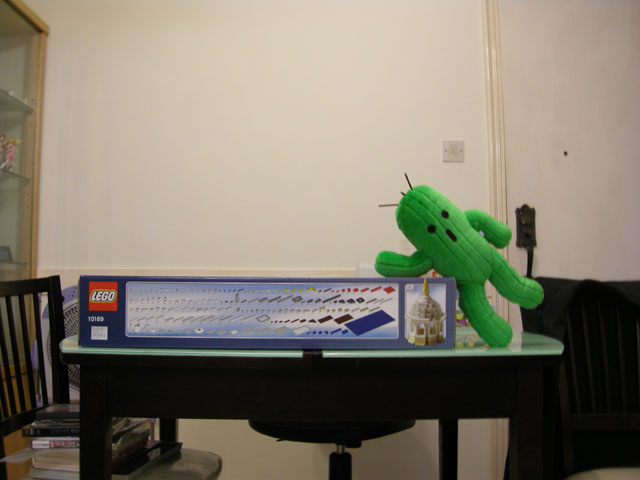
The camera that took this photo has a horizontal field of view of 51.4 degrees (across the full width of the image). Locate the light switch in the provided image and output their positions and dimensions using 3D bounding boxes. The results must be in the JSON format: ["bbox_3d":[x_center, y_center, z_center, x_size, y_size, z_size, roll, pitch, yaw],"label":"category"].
[{"bbox_3d":[0.541,-0.357,2.690,0.086,0.086,0.011,0,-4,0],"label":"light switch"}]

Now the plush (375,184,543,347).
[{"bbox_3d":[0.223,0.043,1.075,0.200,0.290,0.105,-42,-6,-4],"label":"plush"}]

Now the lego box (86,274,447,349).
[{"bbox_3d":[-0.081,0.128,1.260,0.577,0.110,0.480,0,-4,0],"label":"lego box"}]

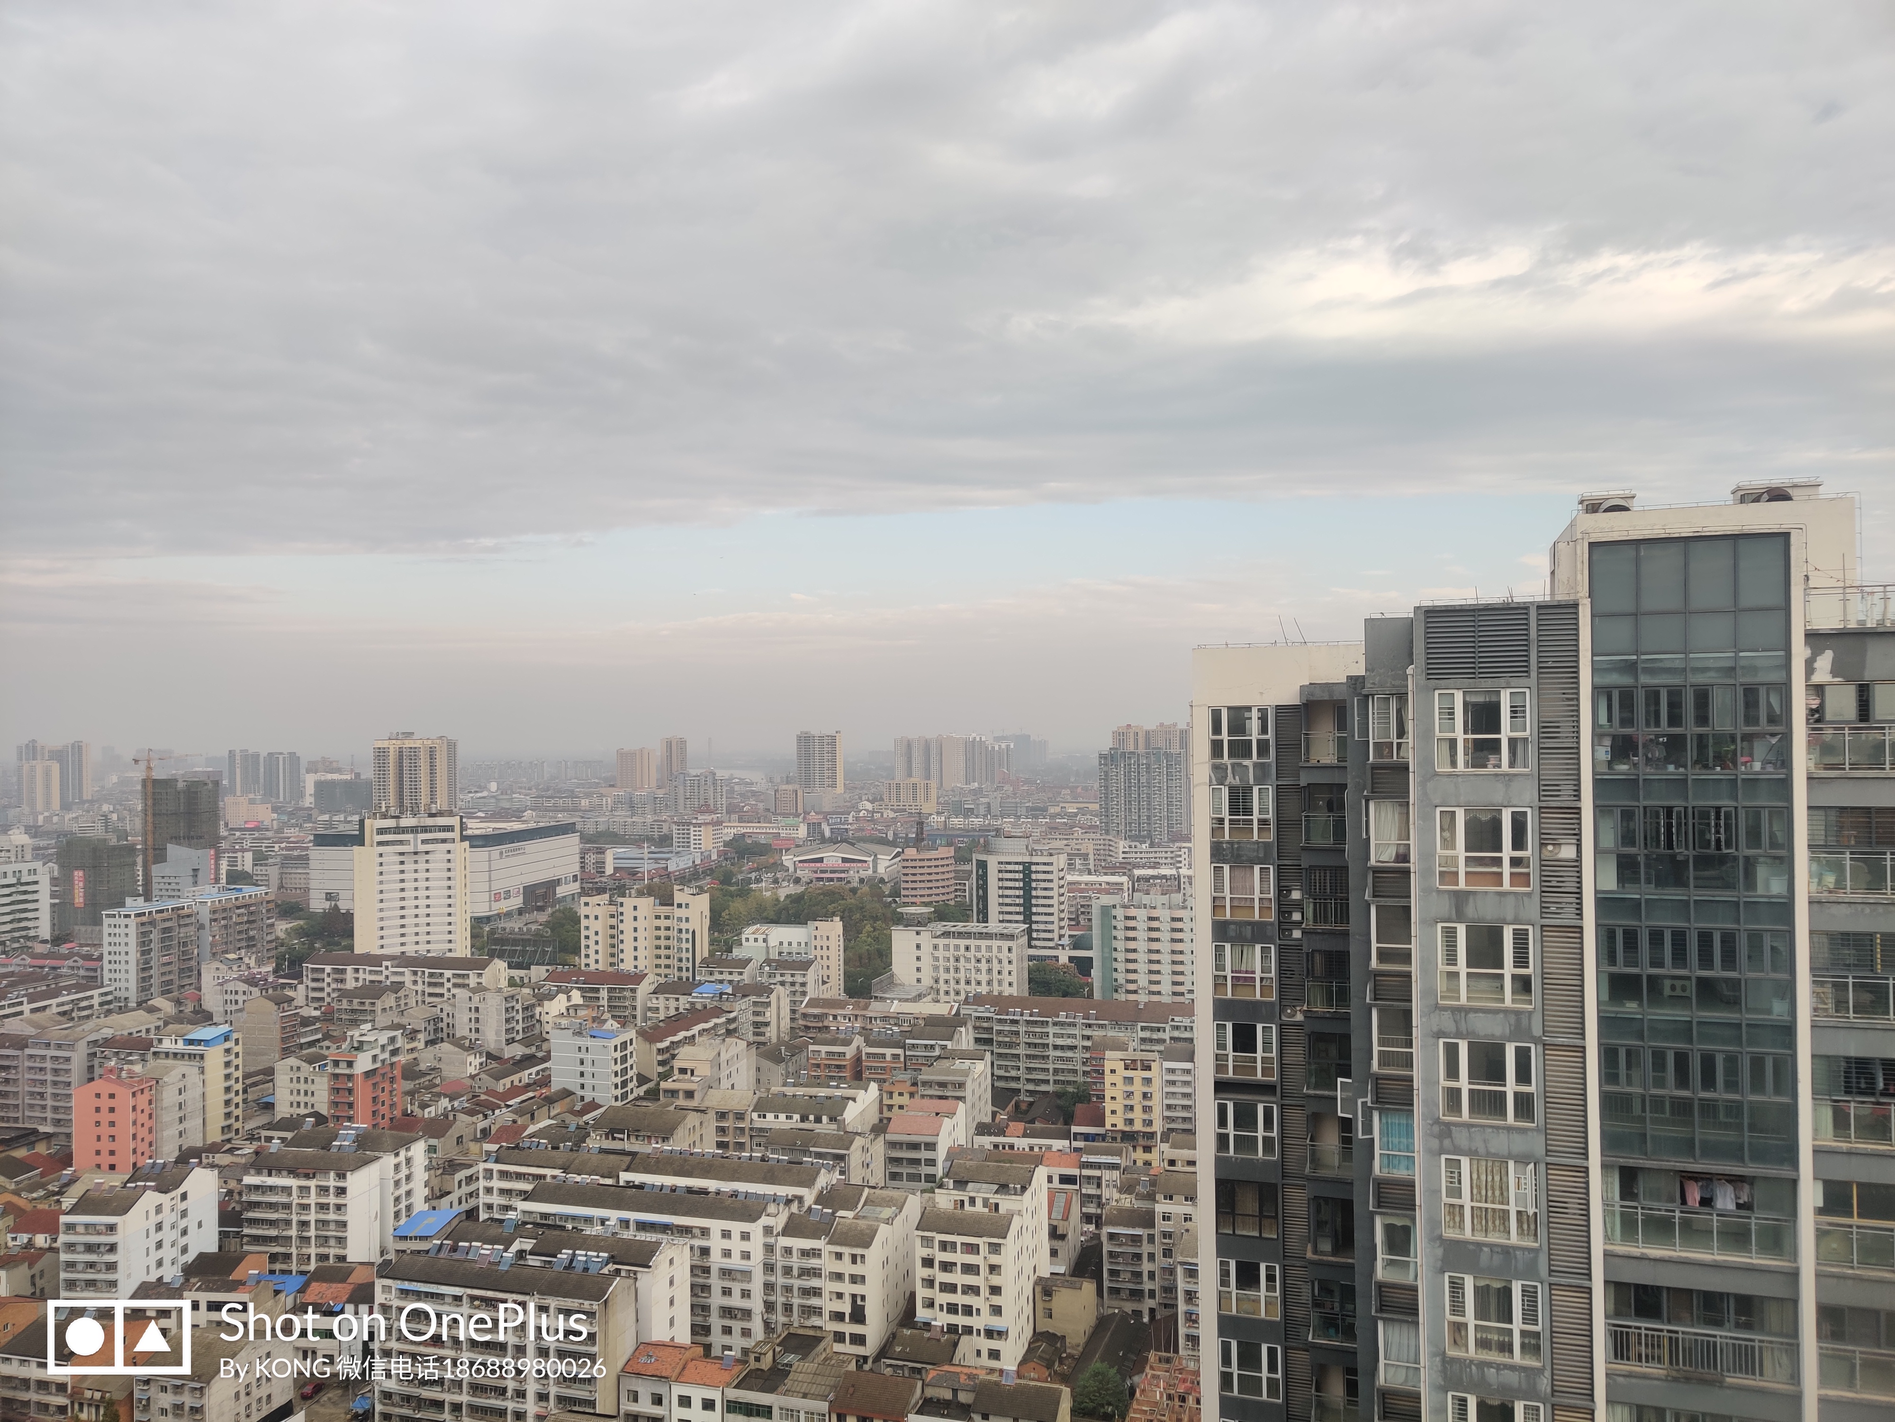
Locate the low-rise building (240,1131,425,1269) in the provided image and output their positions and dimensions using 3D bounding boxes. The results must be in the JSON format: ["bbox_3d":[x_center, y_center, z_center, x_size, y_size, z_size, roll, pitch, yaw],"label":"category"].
[{"bbox_3d":[-108.330,87.610,262.490,22.500,23.500,20.000,-1,-1,13],"label":"low-rise building"}]

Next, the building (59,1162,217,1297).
[{"bbox_3d":[-134.400,88.940,247.300,10.500,20.200,25.500,-1,-1,4],"label":"building"}]

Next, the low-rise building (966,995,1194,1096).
[{"bbox_3d":[34.640,85.650,376.020,60.500,25.000,12.500,-1,-1,17],"label":"low-rise building"}]

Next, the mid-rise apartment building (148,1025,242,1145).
[{"bbox_3d":[-175.930,87.970,347.000,14.600,26.300,12.000,-1,-1,15],"label":"mid-rise apartment building"}]

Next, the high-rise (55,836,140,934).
[{"bbox_3d":[-399.350,83.600,694.380,30.500,46.000,18.500,-1,-1,16],"label":"high-rise"}]

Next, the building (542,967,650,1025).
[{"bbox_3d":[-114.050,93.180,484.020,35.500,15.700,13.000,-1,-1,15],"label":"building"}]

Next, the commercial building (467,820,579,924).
[{"bbox_3d":[-267.688,84.858,797.907,99.087,42.000,101.635,-1,-1,13],"label":"commercial building"}]

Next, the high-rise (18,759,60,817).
[{"bbox_3d":[-1053.420,91.460,1714.330,44.000,66.000,20.000,-1,-1,12],"label":"high-rise"}]

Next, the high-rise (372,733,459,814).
[{"bbox_3d":[-433.323,66.768,1209.121,63.000,93.000,20.000,0,-1,-9],"label":"high-rise"}]

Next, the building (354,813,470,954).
[{"bbox_3d":[-196.773,69.893,540.458,38.000,63.300,21.000,0,-1,-27],"label":"building"}]

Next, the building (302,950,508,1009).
[{"bbox_3d":[-173.700,90.460,473.480,65.000,24.300,13.000,-1,-1,14],"label":"building"}]

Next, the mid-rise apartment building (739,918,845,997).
[{"bbox_3d":[-52.870,86.020,510.780,33.500,29.000,15.500,-1,-1,14],"label":"mid-rise apartment building"}]

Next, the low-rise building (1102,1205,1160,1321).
[{"bbox_3d":[30.120,88.750,238.660,8.600,16.300,10.000,-1,-1,16],"label":"low-rise building"}]

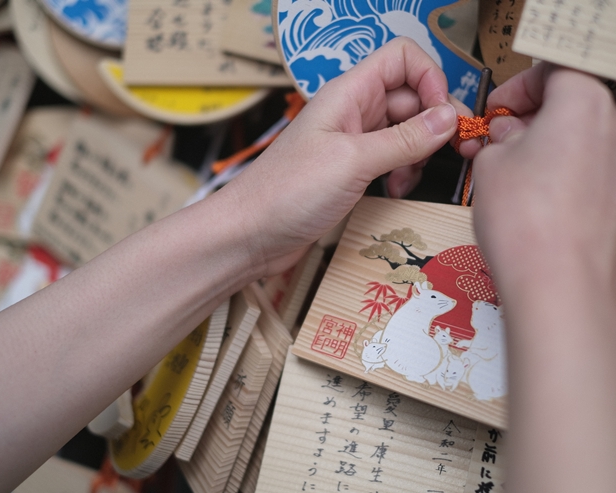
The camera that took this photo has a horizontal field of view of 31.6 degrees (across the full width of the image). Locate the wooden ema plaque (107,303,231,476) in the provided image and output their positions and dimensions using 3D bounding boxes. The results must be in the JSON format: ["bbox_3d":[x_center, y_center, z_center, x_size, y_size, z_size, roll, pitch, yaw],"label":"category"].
[{"bbox_3d":[-0.074,0.061,0.567,0.007,0.120,0.115,25,8,-22],"label":"wooden ema plaque"}]

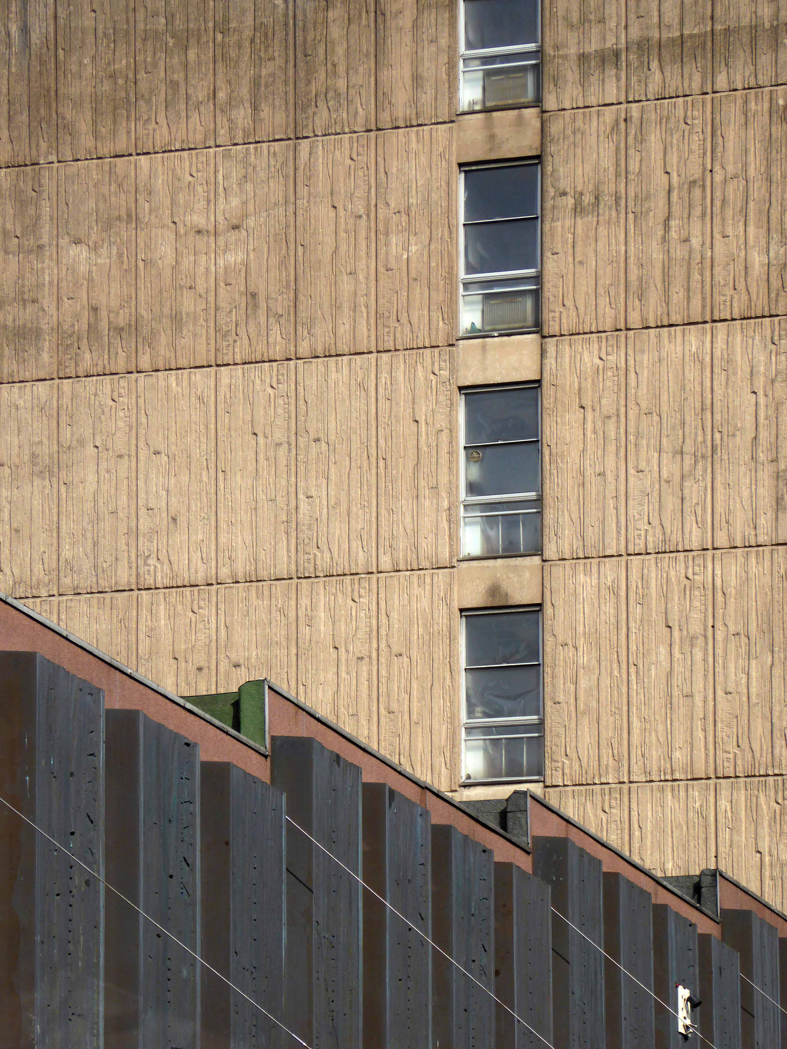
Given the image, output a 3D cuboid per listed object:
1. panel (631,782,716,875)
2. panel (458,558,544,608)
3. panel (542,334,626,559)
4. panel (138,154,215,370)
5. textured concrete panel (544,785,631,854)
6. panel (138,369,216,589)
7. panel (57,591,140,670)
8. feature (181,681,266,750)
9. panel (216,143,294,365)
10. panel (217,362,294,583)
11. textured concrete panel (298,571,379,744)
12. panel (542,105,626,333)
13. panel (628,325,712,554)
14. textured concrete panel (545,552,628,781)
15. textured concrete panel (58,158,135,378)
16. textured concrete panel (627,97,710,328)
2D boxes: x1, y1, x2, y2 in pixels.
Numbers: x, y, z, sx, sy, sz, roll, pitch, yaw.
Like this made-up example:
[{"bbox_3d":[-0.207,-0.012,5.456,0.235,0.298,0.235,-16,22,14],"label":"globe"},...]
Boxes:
[{"bbox_3d":[3.385,4.463,54.565,1.091,2.780,0.130,-4,-11,21],"label":"panel"},{"bbox_3d":[1.331,0.724,56.120,1.091,0.603,0.150,-4,-11,21],"label":"panel"},{"bbox_3d":[2.362,-0.965,56.341,1.092,2.800,0.120,-4,-10,23],"label":"panel"},{"bbox_3d":[-2.751,-3.363,58.070,1.040,2.760,0.150,-5,-13,20],"label":"panel"},{"bbox_3d":[2.354,4.471,54.452,1.040,2.760,0.150,-5,-13,20],"label":"textured concrete panel"},{"bbox_3d":[-2.789,-0.591,58.492,1.092,2.800,0.120,-4,-10,23],"label":"panel"},{"bbox_3d":[-3.807,2.292,58.448,1.092,2.800,0.120,-4,-10,23],"label":"panel"},{"bbox_3d":[-1.266,1.419,34.000,0.540,0.460,0.360,-5,-13,20],"label":"feature"},{"bbox_3d":[-1.784,-3.483,58.543,1.092,2.800,0.120,-4,-10,23],"label":"panel"},{"bbox_3d":[-1.764,-0.665,58.064,1.092,2.800,0.120,-4,-10,23],"label":"panel"},{"bbox_3d":[-0.706,2.051,57.156,1.092,2.800,0.120,-4,-10,23],"label":"textured concrete panel"},{"bbox_3d":[2.380,-3.742,56.236,1.040,2.760,0.150,-5,-13,20],"label":"panel"},{"bbox_3d":[3.384,-1.025,55.268,1.040,2.760,0.150,-5,-13,20],"label":"panel"},{"bbox_3d":[2.363,1.795,55.461,1.092,2.786,0.130,-4,-11,21],"label":"textured concrete panel"},{"bbox_3d":[-3.878,-3.359,59.422,1.092,2.800,0.120,-4,-10,23],"label":"textured concrete panel"},{"bbox_3d":[3.422,-3.847,56.082,1.100,2.833,0.130,-4,-11,21],"label":"textured concrete panel"}]

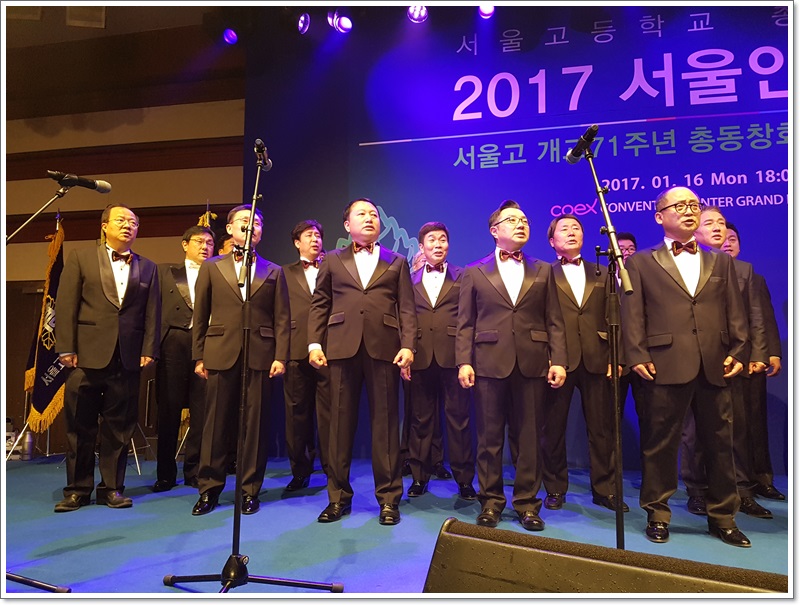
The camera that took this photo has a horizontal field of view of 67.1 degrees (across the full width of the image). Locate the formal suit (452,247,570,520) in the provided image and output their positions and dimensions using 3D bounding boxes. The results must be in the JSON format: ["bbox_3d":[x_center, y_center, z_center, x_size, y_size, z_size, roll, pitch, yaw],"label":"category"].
[{"bbox_3d":[0.601,0.419,3.278,0.580,1.417,0.320,0,-5,0],"label":"formal suit"}]

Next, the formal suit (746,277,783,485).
[{"bbox_3d":[2.157,0.464,3.864,0.560,1.426,0.320,0,-5,5],"label":"formal suit"}]

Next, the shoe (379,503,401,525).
[{"bbox_3d":[-0.055,1.109,3.284,0.105,0.105,0.290,0,-5,0],"label":"shoe"}]

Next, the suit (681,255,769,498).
[{"bbox_3d":[1.852,0.417,3.517,0.570,1.407,0.320,-1,-5,8],"label":"suit"}]

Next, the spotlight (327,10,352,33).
[{"bbox_3d":[-0.477,-2.223,4.750,0.180,0.190,0.220,-1,38,12],"label":"spotlight"}]

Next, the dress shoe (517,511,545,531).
[{"bbox_3d":[0.666,1.100,3.178,0.105,0.105,0.290,0,-5,-4],"label":"dress shoe"}]

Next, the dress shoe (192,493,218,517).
[{"bbox_3d":[-1.100,1.121,3.435,0.105,0.105,0.290,0,-5,6],"label":"dress shoe"}]

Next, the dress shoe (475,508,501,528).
[{"bbox_3d":[0.480,1.103,3.207,0.105,0.105,0.290,-1,-5,16],"label":"dress shoe"}]

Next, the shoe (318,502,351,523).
[{"bbox_3d":[-0.335,1.110,3.301,0.105,0.105,0.290,-3,-5,30],"label":"shoe"}]

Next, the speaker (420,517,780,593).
[{"bbox_3d":[0.436,0.770,1.266,0.780,0.460,0.520,-3,-5,33],"label":"speaker"}]

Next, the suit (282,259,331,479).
[{"bbox_3d":[-0.599,0.427,3.992,0.560,1.449,0.310,1,-5,-8],"label":"suit"}]

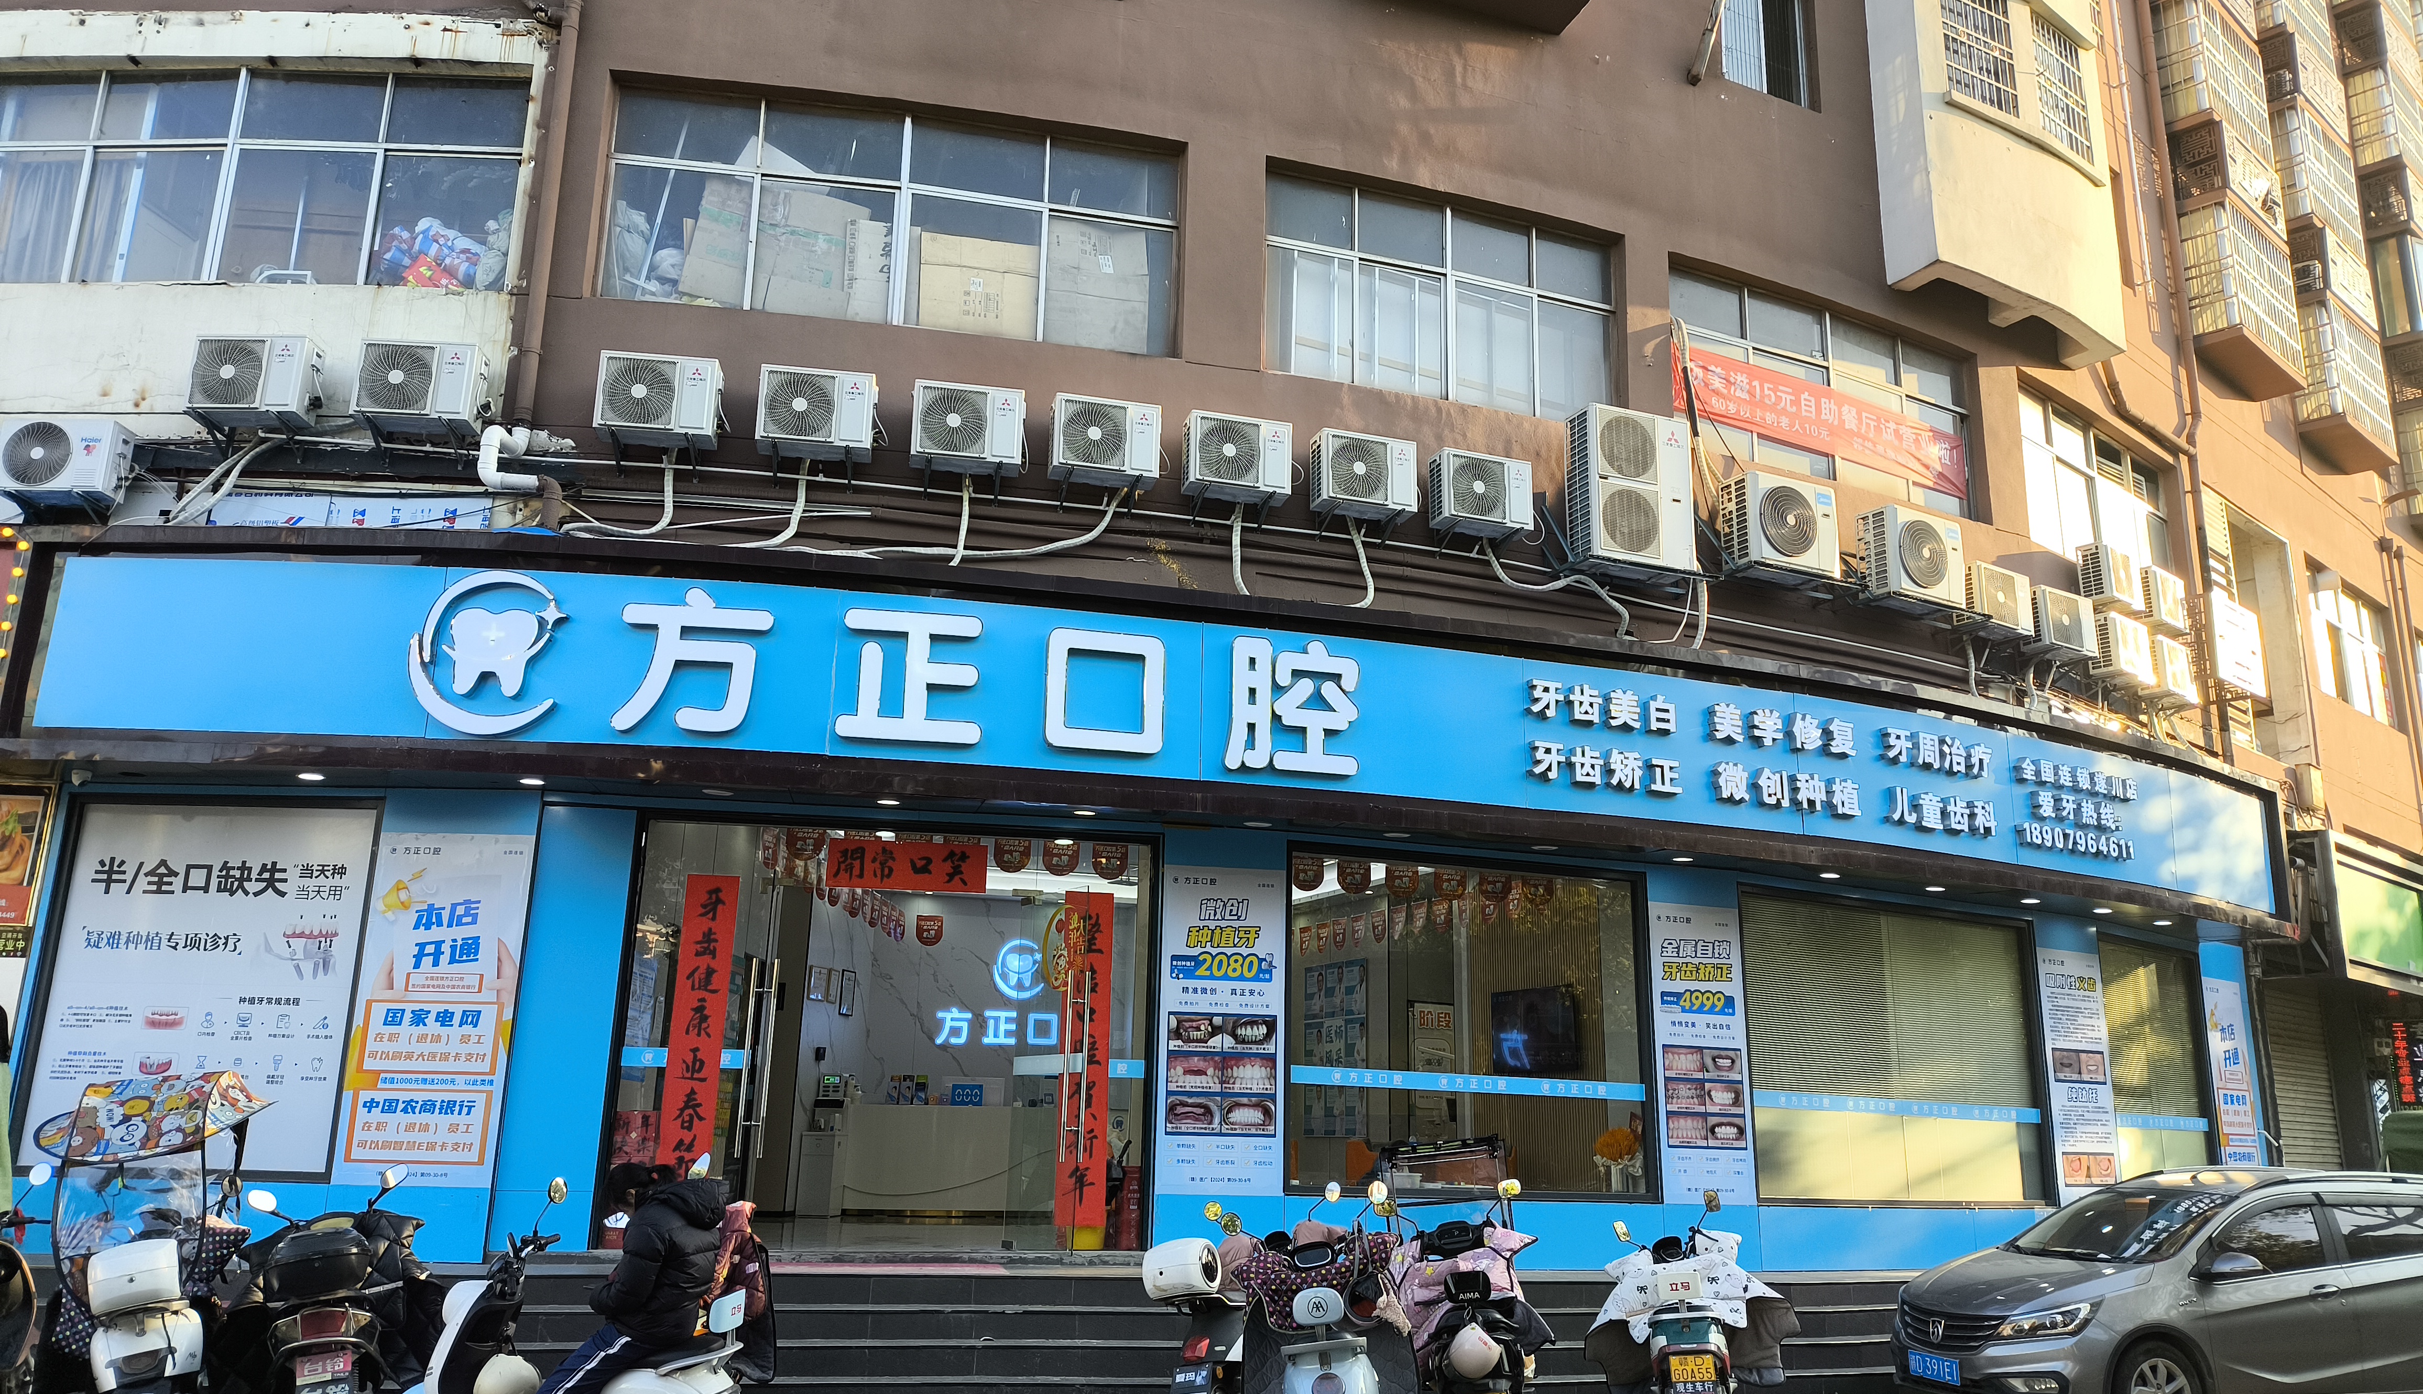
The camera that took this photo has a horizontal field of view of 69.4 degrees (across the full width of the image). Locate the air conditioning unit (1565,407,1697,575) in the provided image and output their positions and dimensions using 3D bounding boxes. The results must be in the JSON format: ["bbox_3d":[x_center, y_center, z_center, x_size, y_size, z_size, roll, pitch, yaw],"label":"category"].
[{"bbox_3d":[3.392,-1.639,14.148,0.963,1.265,0.340,7,-16,-20],"label":"air conditioning unit"}]

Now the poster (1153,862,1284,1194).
[{"bbox_3d":[0.085,2.344,12.397,0.895,2.280,0.040,4,-15,-11],"label":"poster"}]

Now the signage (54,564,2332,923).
[{"bbox_3d":[1.642,0.387,13.045,18.300,1.100,1.650,6,-15,-18],"label":"signage"}]

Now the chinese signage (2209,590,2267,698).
[{"bbox_3d":[11.400,-0.569,19.459,1.255,0.985,0.060,13,-19,-38],"label":"chinese signage"}]

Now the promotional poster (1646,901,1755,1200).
[{"bbox_3d":[3.800,2.750,13.550,0.820,2.280,0.040,7,-16,-18],"label":"promotional poster"}]

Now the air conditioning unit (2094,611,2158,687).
[{"bbox_3d":[8.692,-0.453,16.746,0.800,0.560,0.300,14,-19,-39],"label":"air conditioning unit"}]

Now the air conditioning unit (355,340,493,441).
[{"bbox_3d":[-5.586,-2.195,12.384,0.785,0.565,0.280,2,-15,-2],"label":"air conditioning unit"}]

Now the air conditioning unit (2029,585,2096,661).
[{"bbox_3d":[7.987,-0.672,16.519,0.800,0.560,0.300,10,-17,-31],"label":"air conditioning unit"}]

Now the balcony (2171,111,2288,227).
[{"bbox_3d":[13.091,-6.586,22.590,2.000,1.050,0.600,13,-19,-38],"label":"balcony"}]

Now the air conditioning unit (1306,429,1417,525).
[{"bbox_3d":[1.184,-1.705,13.567,0.785,0.565,0.280,7,-16,-20],"label":"air conditioning unit"}]

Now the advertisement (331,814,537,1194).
[{"bbox_3d":[-4.644,1.856,10.494,0.921,2.081,0.020,2,-15,-2],"label":"advertisement"}]

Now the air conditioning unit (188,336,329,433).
[{"bbox_3d":[-6.980,-2.311,12.807,0.800,0.560,0.300,1,-14,0],"label":"air conditioning unit"}]

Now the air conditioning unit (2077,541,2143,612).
[{"bbox_3d":[9.087,-1.159,17.653,0.815,0.545,0.290,14,-19,-40],"label":"air conditioning unit"}]

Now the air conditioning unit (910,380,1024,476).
[{"bbox_3d":[-1.781,-1.956,12.802,0.785,0.565,0.280,4,-15,-9],"label":"air conditioning unit"}]

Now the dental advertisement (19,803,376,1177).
[{"bbox_3d":[-6.329,1.804,10.988,1.860,2.230,0.050,2,-15,-1],"label":"dental advertisement"}]

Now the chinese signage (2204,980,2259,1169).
[{"bbox_3d":[10.102,3.884,17.262,0.870,2.170,0.050,13,-18,-37],"label":"chinese signage"}]

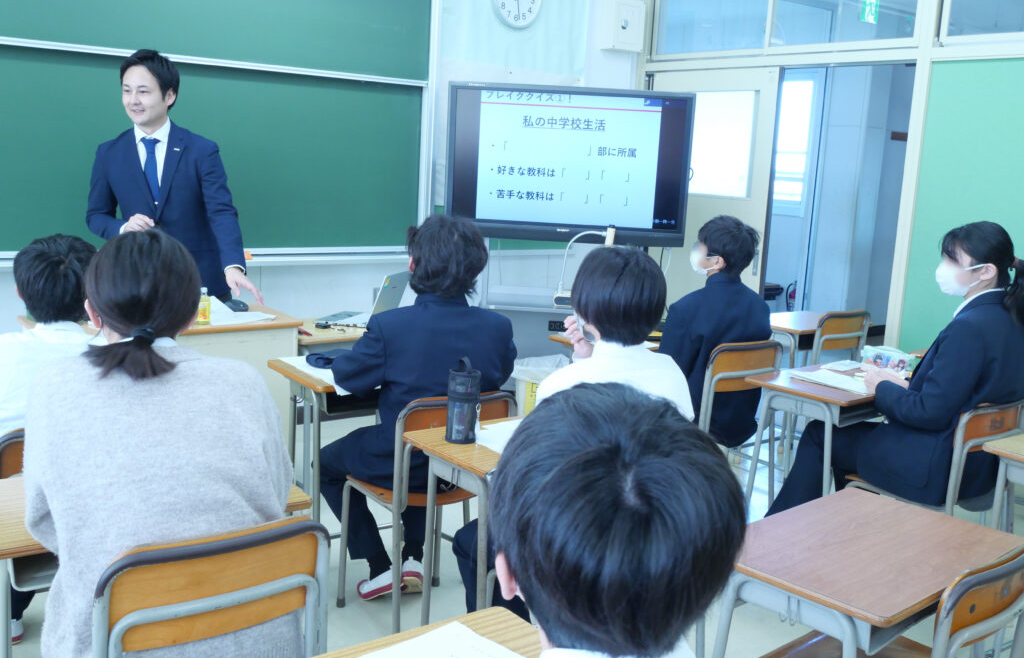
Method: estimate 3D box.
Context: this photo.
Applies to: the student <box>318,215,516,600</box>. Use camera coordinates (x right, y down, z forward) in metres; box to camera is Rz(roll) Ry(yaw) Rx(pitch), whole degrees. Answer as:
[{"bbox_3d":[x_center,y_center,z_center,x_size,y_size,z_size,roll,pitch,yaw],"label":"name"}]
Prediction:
[{"bbox_3d":[-0.361,0.270,2.922,0.560,1.260,0.680,-3,11,-32],"label":"student"}]

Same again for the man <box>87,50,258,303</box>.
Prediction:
[{"bbox_3d":[-1.335,-0.180,3.755,0.620,1.785,0.420,0,10,-15],"label":"man"}]

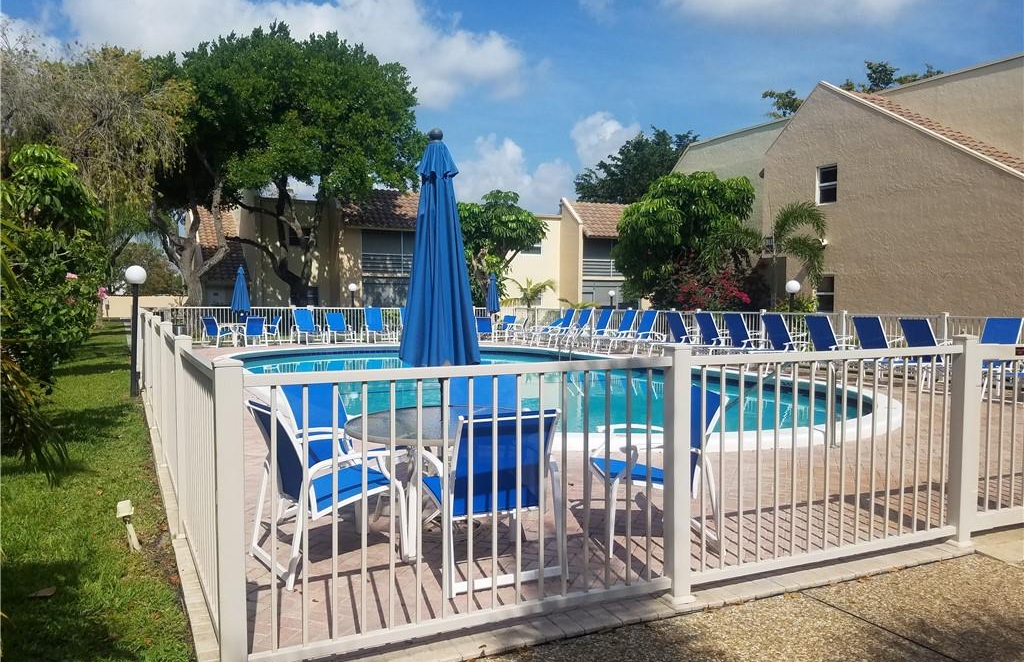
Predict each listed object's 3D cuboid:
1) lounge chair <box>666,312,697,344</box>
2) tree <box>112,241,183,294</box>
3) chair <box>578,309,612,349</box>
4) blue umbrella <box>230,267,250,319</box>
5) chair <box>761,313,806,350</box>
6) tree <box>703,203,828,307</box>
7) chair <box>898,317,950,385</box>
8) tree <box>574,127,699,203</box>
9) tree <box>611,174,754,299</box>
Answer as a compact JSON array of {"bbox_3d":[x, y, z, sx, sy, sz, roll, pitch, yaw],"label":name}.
[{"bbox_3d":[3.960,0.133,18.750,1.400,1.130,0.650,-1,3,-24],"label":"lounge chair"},{"bbox_3d":[-29.000,-4.230,61.000,6.000,5.900,5.600,-1,3,-24],"label":"tree"},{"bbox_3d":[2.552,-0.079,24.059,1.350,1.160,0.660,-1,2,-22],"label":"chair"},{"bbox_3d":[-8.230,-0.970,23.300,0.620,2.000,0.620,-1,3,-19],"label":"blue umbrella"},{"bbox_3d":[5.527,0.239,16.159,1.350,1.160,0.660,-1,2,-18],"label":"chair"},{"bbox_3d":[6.070,-1.163,18.168,2.650,3.800,2.400,0,2,0],"label":"tree"},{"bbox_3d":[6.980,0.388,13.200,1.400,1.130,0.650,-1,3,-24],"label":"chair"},{"bbox_3d":[9.523,-7.921,56.727,10.000,14.200,9.500,0,2,0],"label":"tree"},{"bbox_3d":[5.570,-2.337,24.924,4.700,5.600,4.600,1,2,13],"label":"tree"}]

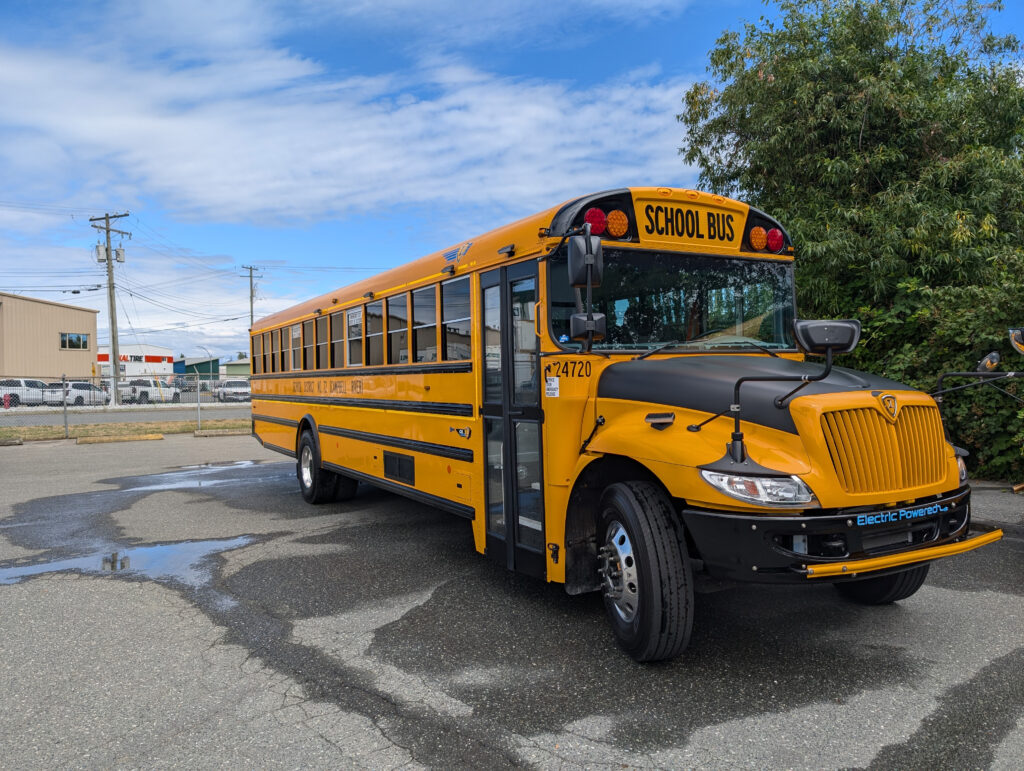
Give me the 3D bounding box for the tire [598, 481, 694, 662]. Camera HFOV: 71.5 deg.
[{"bbox_3d":[0.782,1.103,4.276,0.280,1.020,1.020,-2,1,-9],"label":"tire"}]

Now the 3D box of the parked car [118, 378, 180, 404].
[{"bbox_3d":[-31.610,0.567,62.000,1.920,1.930,5.000,-1,1,30],"label":"parked car"}]

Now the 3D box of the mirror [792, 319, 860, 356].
[{"bbox_3d":[1.380,-0.213,3.120,0.270,0.160,0.140,-1,1,0],"label":"mirror"}]

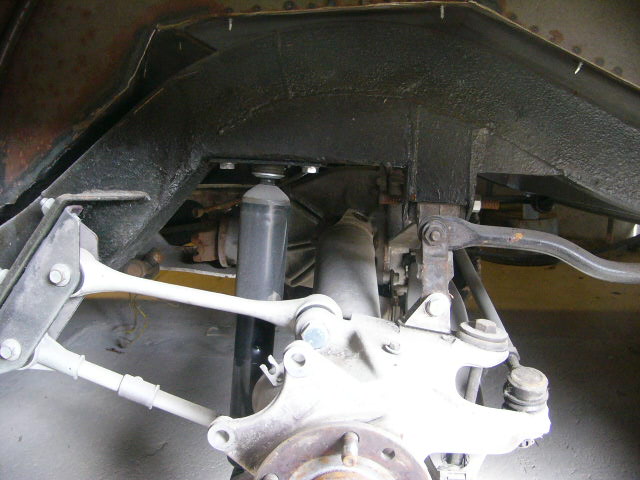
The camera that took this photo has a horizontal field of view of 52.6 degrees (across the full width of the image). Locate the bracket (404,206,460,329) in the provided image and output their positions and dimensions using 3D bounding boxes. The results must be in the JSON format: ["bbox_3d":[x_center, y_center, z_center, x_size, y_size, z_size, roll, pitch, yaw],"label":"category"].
[{"bbox_3d":[0.110,0.029,0.640,0.049,0.117,0.040,0,16,0],"label":"bracket"}]

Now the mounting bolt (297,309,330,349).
[{"bbox_3d":[-0.006,0.081,0.590,0.031,0.029,0.030,0,16,0],"label":"mounting bolt"}]

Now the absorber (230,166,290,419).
[{"bbox_3d":[-0.073,0.098,0.745,0.056,0.365,0.056,5,2,-1],"label":"absorber"}]

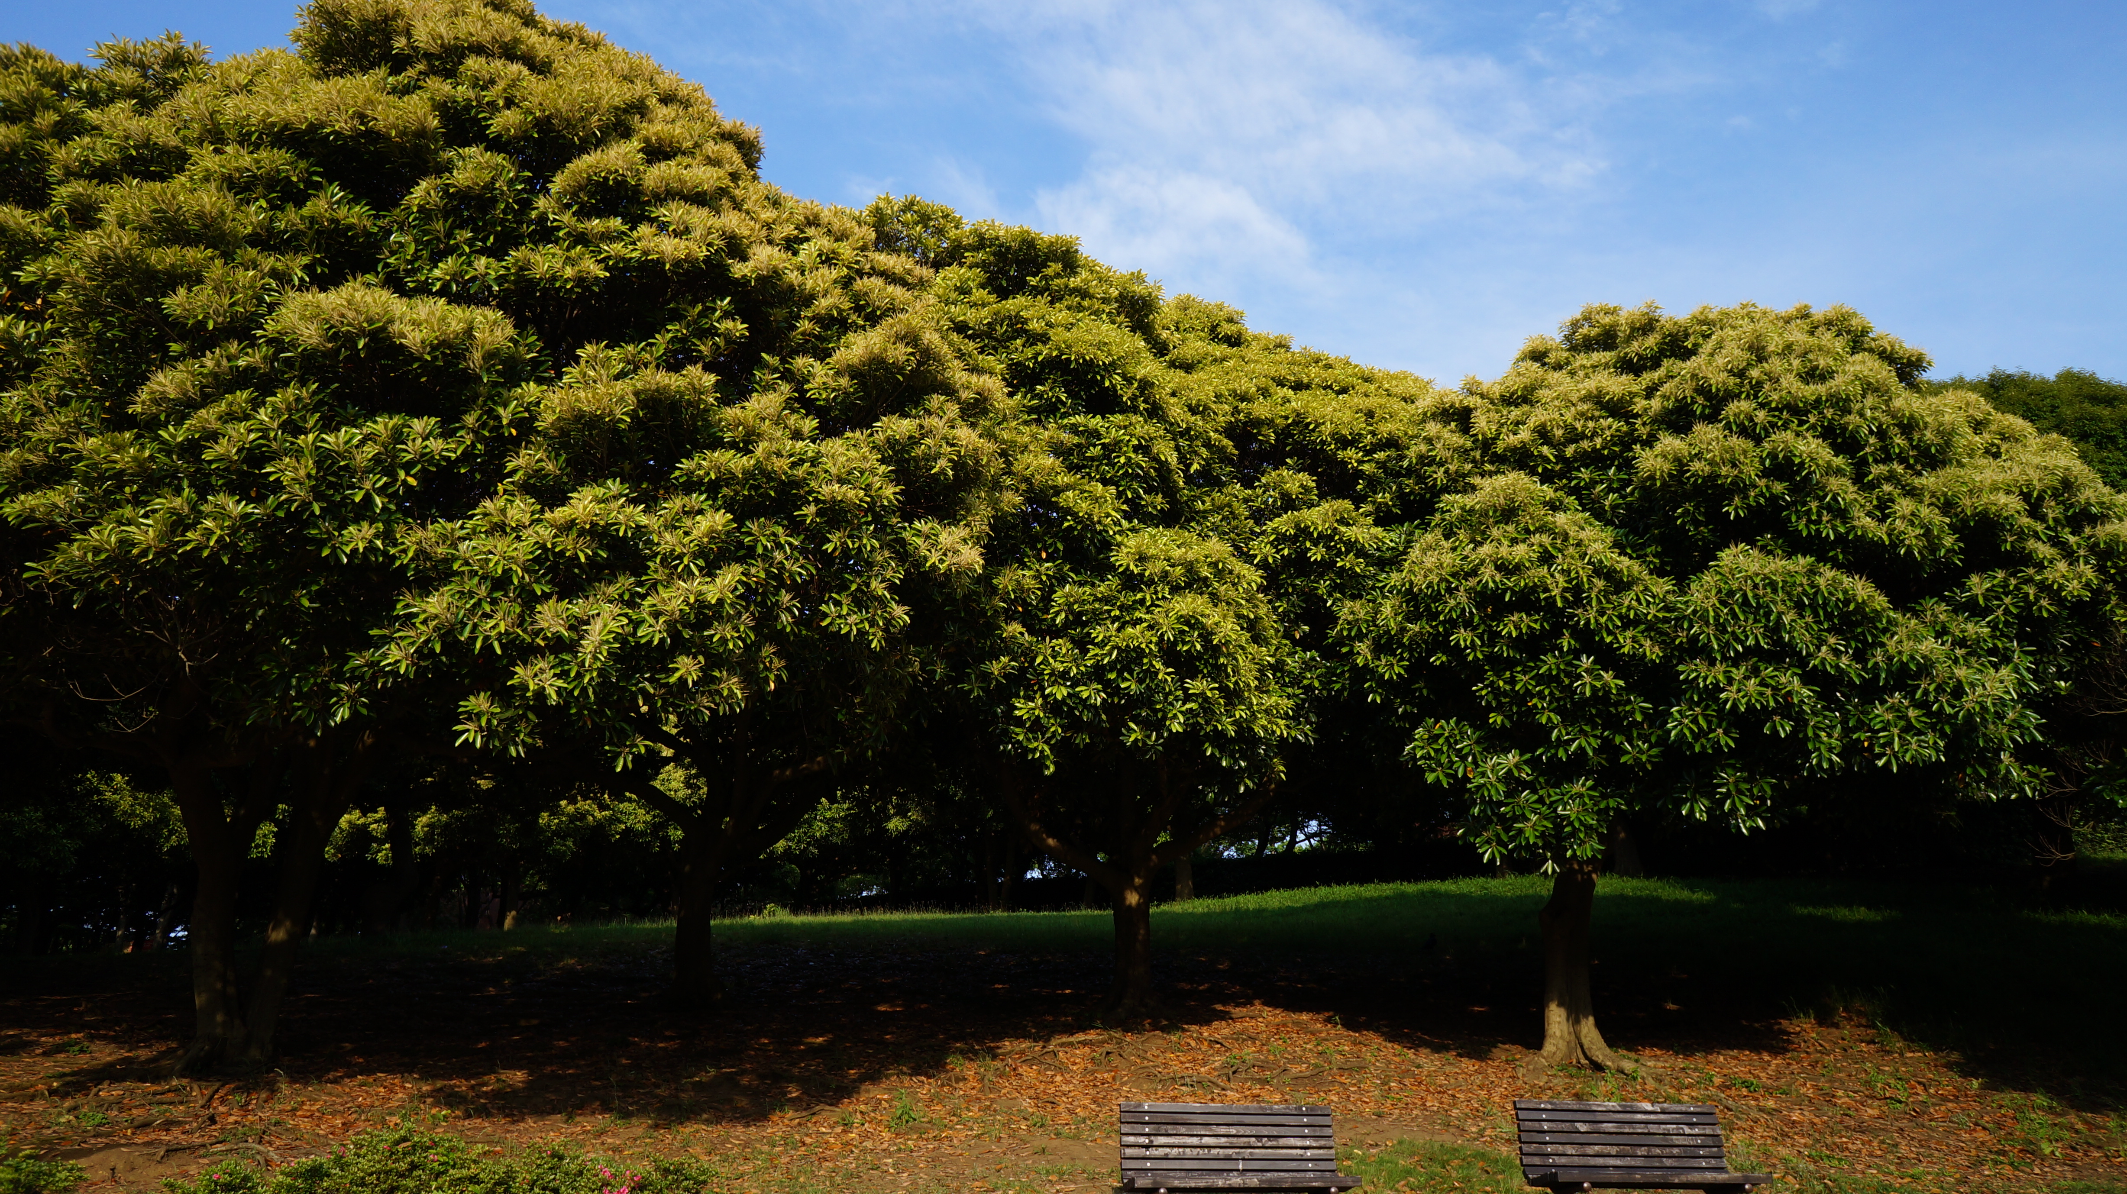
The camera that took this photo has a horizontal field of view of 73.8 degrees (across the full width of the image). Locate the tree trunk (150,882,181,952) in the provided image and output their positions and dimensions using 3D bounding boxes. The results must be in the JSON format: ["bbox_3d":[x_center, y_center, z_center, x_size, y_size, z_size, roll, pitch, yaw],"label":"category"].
[{"bbox_3d":[-19.128,6.801,30.201,0.531,1.449,0.452,1,-15,0],"label":"tree trunk"}]

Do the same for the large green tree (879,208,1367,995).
[{"bbox_3d":[0.773,0.054,18.236,6.700,10.200,6.700,1,-15,0],"label":"large green tree"}]

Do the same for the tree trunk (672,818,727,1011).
[{"bbox_3d":[-4.564,3.959,17.767,0.667,2.320,0.567,1,-15,0],"label":"tree trunk"}]

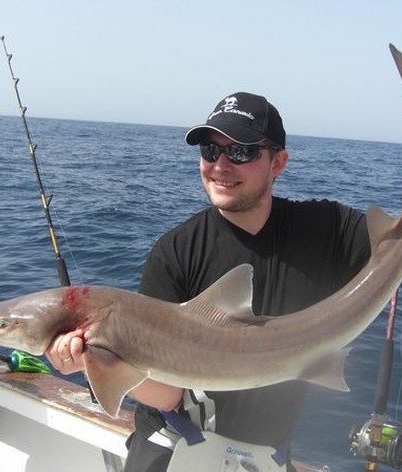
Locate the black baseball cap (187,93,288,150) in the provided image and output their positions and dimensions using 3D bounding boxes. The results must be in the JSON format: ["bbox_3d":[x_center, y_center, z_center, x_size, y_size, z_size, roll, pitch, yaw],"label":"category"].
[{"bbox_3d":[0.081,-0.239,1.438,0.175,0.125,0.265,10,6,35],"label":"black baseball cap"}]

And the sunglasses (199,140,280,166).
[{"bbox_3d":[0.089,-0.169,1.427,0.145,0.045,0.150,10,8,34],"label":"sunglasses"}]

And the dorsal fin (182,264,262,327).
[{"bbox_3d":[0.041,0.095,1.200,0.135,0.103,0.028,13,6,-5],"label":"dorsal fin"}]

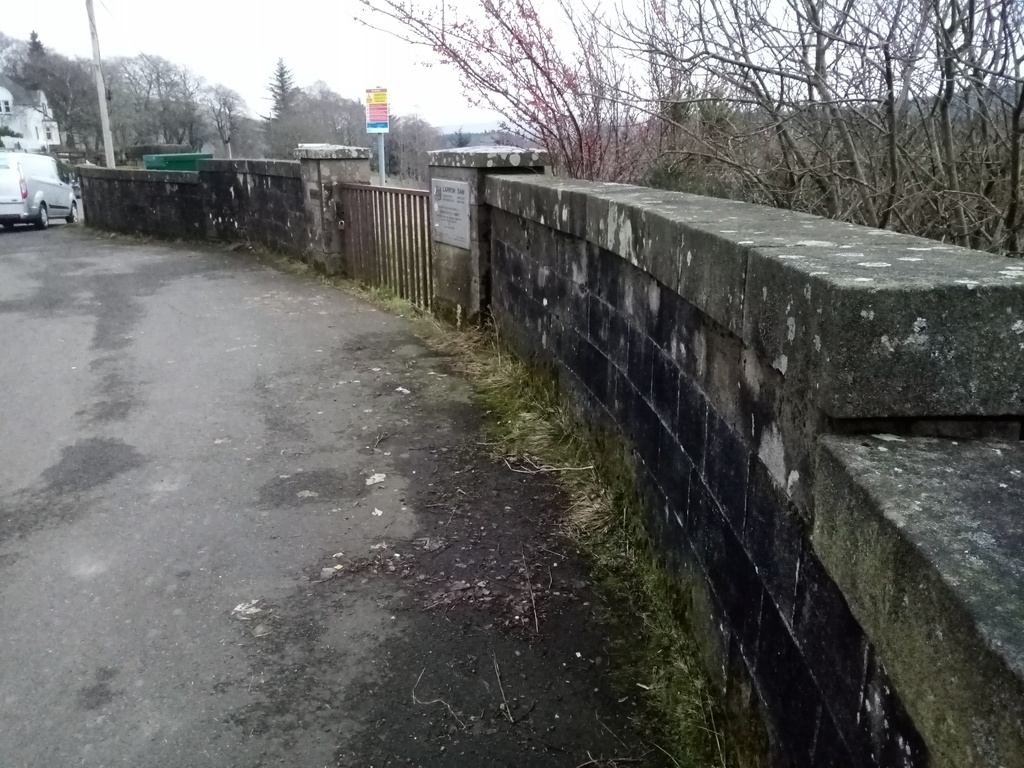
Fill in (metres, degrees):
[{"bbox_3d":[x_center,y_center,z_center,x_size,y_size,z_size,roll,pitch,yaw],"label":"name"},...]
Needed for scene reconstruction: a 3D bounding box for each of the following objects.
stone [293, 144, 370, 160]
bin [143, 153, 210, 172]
[{"bbox_3d":[-2.715,-3.489,11.600,0.910,0.200,0.910,-11,20,-33],"label":"stone"},{"bbox_3d":[-7.973,-4.835,18.589,0.980,1.350,1.300,13,21,39],"label":"bin"}]

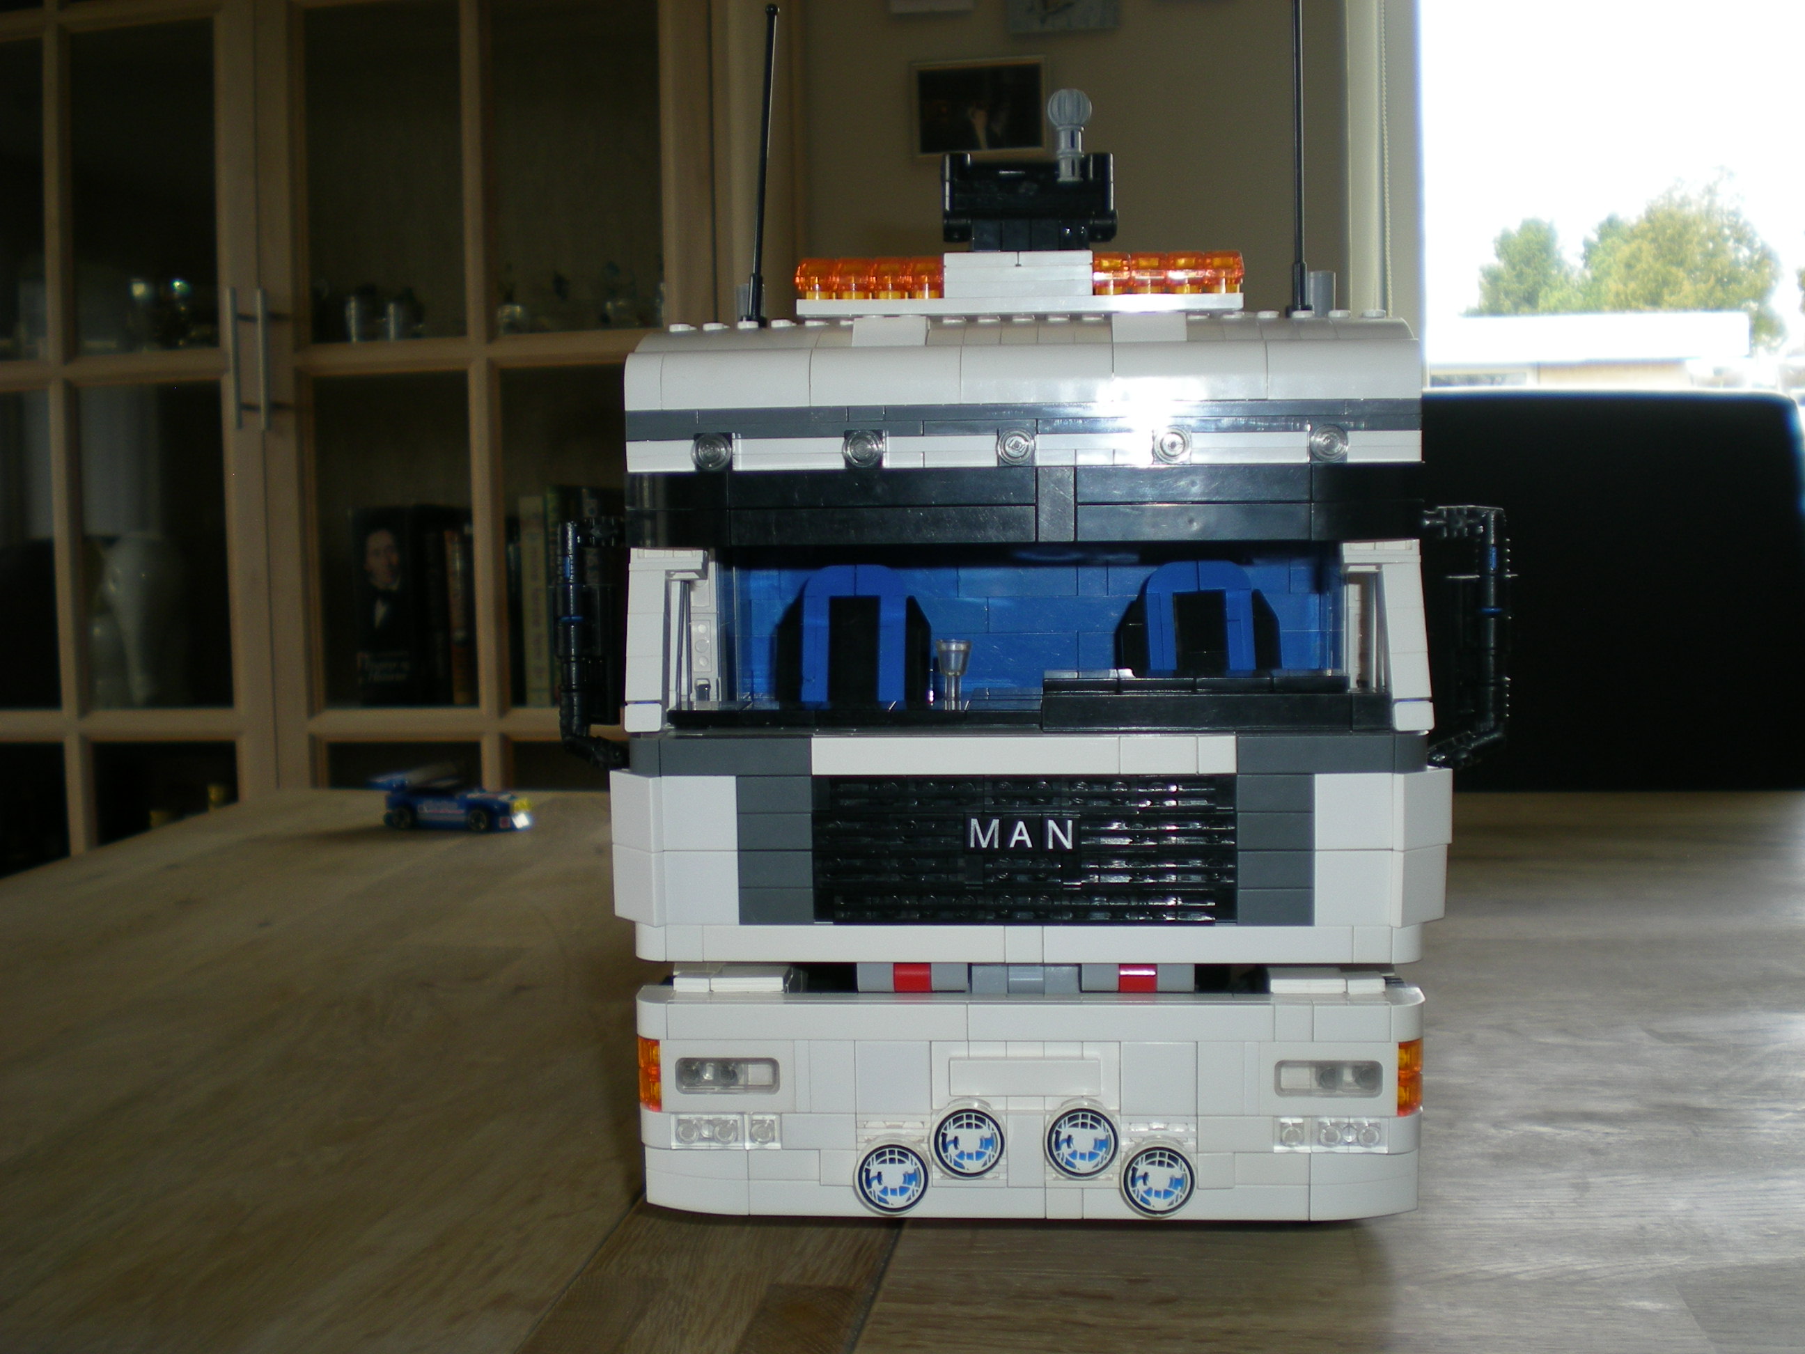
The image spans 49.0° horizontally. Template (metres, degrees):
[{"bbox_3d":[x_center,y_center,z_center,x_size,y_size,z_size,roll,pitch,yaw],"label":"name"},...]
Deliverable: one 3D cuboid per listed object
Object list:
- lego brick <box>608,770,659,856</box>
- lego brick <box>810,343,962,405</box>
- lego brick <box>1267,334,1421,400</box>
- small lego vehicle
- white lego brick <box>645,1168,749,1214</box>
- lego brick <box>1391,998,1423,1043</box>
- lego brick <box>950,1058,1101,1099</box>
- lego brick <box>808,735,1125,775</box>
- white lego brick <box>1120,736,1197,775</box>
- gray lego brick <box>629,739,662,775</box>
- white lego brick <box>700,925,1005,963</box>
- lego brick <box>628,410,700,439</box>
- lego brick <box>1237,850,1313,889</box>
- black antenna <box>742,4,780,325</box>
[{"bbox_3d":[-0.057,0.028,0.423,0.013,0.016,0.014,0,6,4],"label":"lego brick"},{"bbox_3d":[-0.003,-0.065,0.428,0.032,0.013,0.016,0,6,5],"label":"lego brick"},{"bbox_3d":[0.091,-0.064,0.414,0.032,0.013,0.016,-1,5,6],"label":"lego brick"},{"bbox_3d":[-0.227,0.061,1.000,0.071,0.029,0.032,0,5,14],"label":"small lego vehicle"},{"bbox_3d":[-0.045,0.112,0.434,0.024,0.008,0.009,0,7,4],"label":"white lego brick"},{"bbox_3d":[0.106,0.071,0.417,0.008,0.008,0.014,0,6,4],"label":"lego brick"},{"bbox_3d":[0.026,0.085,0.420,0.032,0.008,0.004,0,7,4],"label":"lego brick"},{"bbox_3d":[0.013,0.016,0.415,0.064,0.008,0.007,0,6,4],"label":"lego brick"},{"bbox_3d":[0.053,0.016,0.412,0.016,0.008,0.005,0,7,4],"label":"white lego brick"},{"bbox_3d":[-0.055,0.017,0.421,0.008,0.008,0.009,0,6,4],"label":"gray lego brick"},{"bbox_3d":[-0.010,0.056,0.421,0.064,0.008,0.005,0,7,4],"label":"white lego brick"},{"bbox_3d":[-0.051,-0.054,0.426,0.016,0.006,0.008,0,6,4],"label":"lego brick"},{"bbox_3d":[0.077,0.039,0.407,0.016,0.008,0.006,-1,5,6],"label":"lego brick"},{"bbox_3d":[-0.033,-0.120,0.465,0.007,0.074,0.007,4,7,3],"label":"black antenna"}]

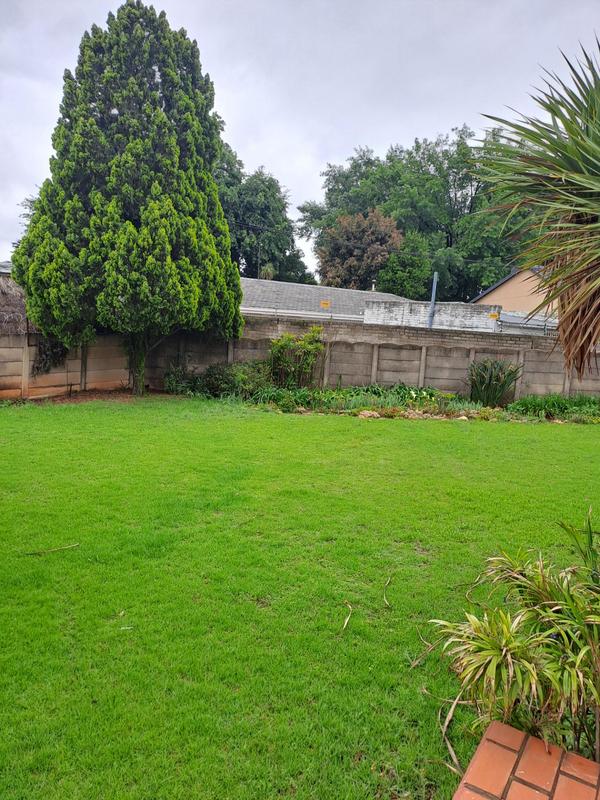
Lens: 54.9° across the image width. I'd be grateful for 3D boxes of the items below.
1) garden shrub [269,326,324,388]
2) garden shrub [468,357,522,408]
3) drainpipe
[{"bbox_3d":[-0.093,-1.072,15.300,1.400,1.700,1.250,4,5,0],"label":"garden shrub"},{"bbox_3d":[5.083,-0.431,15.100,1.400,1.280,1.250,4,5,0],"label":"garden shrub"},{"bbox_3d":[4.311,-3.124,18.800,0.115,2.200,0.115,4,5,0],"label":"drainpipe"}]

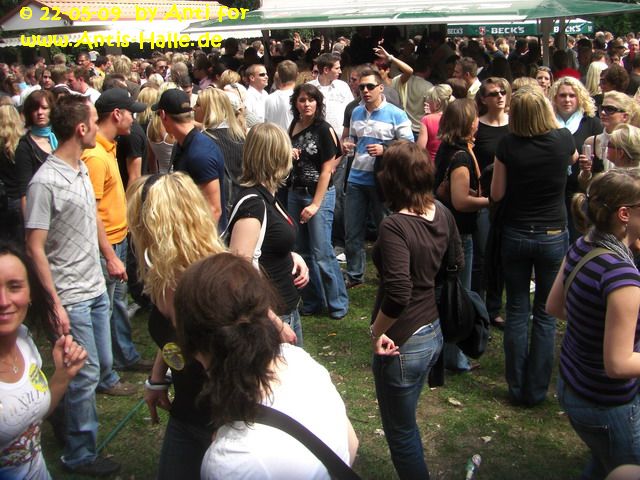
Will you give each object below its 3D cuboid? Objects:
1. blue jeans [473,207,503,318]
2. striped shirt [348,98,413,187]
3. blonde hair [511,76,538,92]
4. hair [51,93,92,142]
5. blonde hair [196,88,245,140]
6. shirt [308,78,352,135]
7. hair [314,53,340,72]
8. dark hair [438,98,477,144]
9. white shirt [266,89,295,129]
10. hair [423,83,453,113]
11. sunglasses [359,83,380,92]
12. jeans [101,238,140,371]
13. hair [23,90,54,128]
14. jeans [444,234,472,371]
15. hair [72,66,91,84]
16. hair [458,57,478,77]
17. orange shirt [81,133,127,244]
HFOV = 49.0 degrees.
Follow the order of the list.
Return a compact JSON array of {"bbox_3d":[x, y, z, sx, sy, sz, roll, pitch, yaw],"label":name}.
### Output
[{"bbox_3d":[1.212,0.123,4.978,0.390,0.900,0.290,-3,16,-3],"label":"blue jeans"},{"bbox_3d":[0.511,-0.836,5.950,0.530,0.740,0.330,5,16,21],"label":"striped shirt"},{"bbox_3d":[1.421,-1.034,4.860,0.200,0.230,0.220,10,20,35],"label":"blonde hair"},{"bbox_3d":[-1.161,-0.566,3.270,0.195,0.215,0.170,-14,20,-36],"label":"hair"},{"bbox_3d":[-0.669,-0.860,4.750,0.290,0.360,0.240,6,16,23],"label":"blonde hair"},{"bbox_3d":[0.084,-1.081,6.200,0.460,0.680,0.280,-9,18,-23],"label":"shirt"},{"bbox_3d":[0.063,-1.479,5.871,0.205,0.160,0.170,2,17,14],"label":"hair"},{"bbox_3d":[0.796,-0.692,4.080,0.220,0.280,0.190,-7,16,-24],"label":"dark hair"},{"bbox_3d":[-0.246,-0.957,6.095,0.470,0.700,0.270,-2,16,1],"label":"white shirt"},{"bbox_3d":[0.885,-1.057,5.250,0.210,0.210,0.190,-1,16,6],"label":"hair"},{"bbox_3d":[0.388,-1.183,5.450,0.150,0.045,0.140,6,18,28],"label":"sunglasses"},{"bbox_3d":[-1.276,0.402,4.450,0.350,0.930,0.360,0,16,8],"label":"jeans"},{"bbox_3d":[-1.938,-0.904,4.850,0.210,0.270,0.220,-5,15,-14],"label":"hair"},{"bbox_3d":[0.825,0.366,4.247,0.290,0.880,0.310,-8,17,-20],"label":"jeans"},{"bbox_3d":[-2.274,-1.569,6.700,0.190,0.180,0.170,-5,16,-8],"label":"hair"},{"bbox_3d":[1.374,-1.605,6.500,0.190,0.190,0.165,5,18,25],"label":"hair"},{"bbox_3d":[-1.222,-0.309,4.000,0.320,0.700,0.500,-1,15,-2],"label":"orange shirt"}]

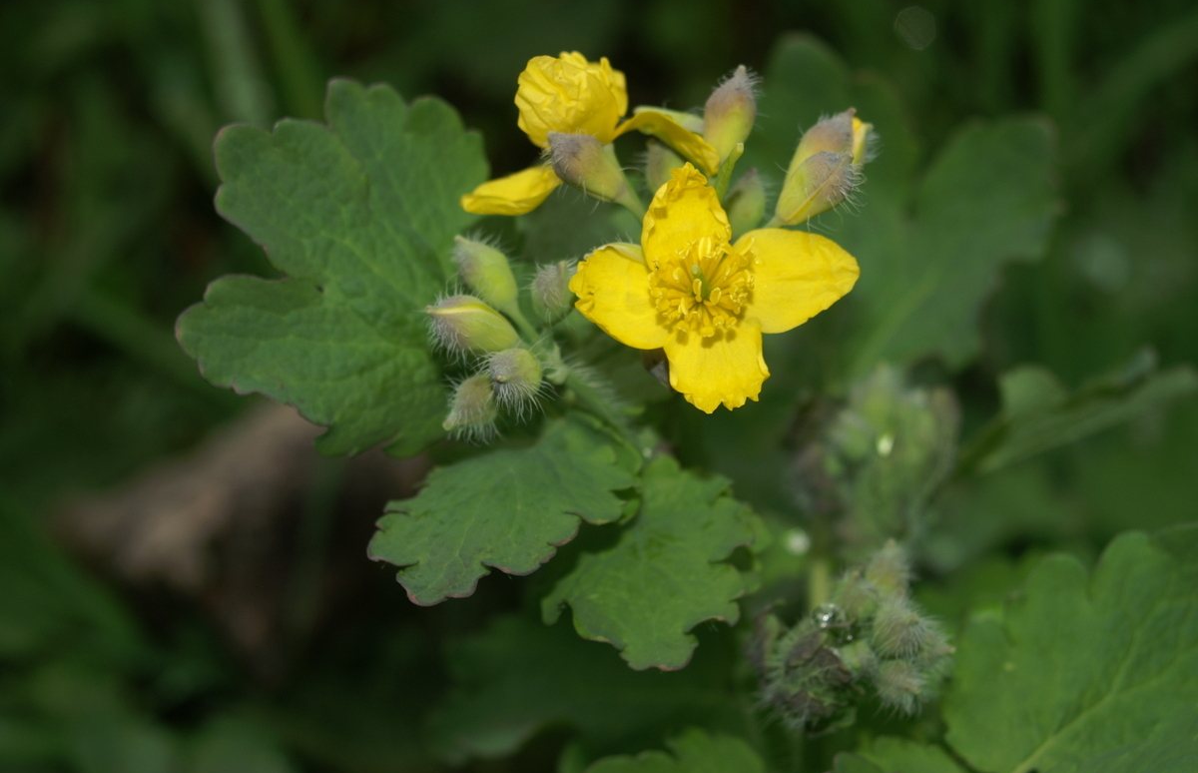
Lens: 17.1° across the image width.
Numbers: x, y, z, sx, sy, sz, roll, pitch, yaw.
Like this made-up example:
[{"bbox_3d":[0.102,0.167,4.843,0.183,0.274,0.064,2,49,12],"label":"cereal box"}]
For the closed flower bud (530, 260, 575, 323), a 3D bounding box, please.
[{"bbox_3d":[-0.004,-0.008,0.329,0.004,0.005,0.004,9,34,0],"label":"closed flower bud"}]

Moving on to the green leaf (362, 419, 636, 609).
[{"bbox_3d":[-0.007,0.010,0.329,0.024,0.006,0.014,-20,52,-8],"label":"green leaf"}]

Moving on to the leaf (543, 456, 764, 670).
[{"bbox_3d":[0.005,0.015,0.333,0.018,0.004,0.019,0,60,0],"label":"leaf"}]

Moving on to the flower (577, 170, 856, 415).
[{"bbox_3d":[0.009,-0.008,0.330,0.024,0.010,0.021,-1,71,3],"label":"flower"}]

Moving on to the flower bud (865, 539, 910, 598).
[{"bbox_3d":[0.025,0.016,0.347,0.004,0.006,0.004,9,15,0],"label":"flower bud"}]

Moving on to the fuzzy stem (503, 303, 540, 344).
[{"bbox_3d":[-0.006,-0.005,0.324,0.001,0.004,0.001,-40,12,0],"label":"fuzzy stem"}]

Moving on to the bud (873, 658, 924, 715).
[{"bbox_3d":[0.026,0.026,0.342,0.004,0.004,0.005,-4,13,-18],"label":"bud"}]

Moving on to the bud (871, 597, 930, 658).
[{"bbox_3d":[0.026,0.021,0.341,0.004,0.004,0.005,0,-9,-24],"label":"bud"}]

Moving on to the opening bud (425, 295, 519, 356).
[{"bbox_3d":[-0.010,-0.005,0.329,0.008,0.005,0.005,20,0,-12],"label":"opening bud"}]

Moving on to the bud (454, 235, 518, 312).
[{"bbox_3d":[-0.009,-0.009,0.331,0.004,0.007,0.004,-35,11,0],"label":"bud"}]

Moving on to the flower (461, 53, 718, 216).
[{"bbox_3d":[-0.001,-0.021,0.330,0.021,0.010,0.011,0,40,0],"label":"flower"}]

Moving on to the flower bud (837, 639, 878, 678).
[{"bbox_3d":[0.022,0.024,0.345,0.003,0.003,0.004,0,7,-27],"label":"flower bud"}]

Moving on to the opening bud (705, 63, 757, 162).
[{"bbox_3d":[0.011,-0.023,0.334,0.004,0.008,0.004,18,6,0],"label":"opening bud"}]

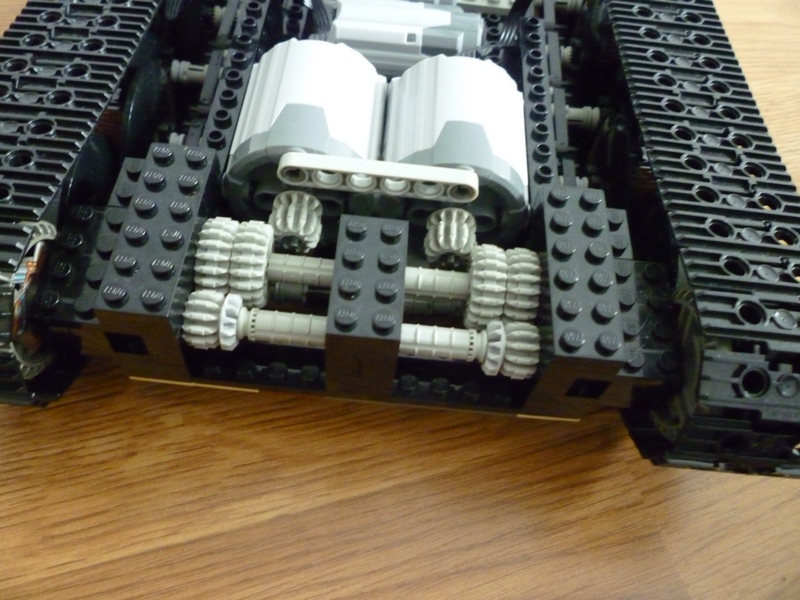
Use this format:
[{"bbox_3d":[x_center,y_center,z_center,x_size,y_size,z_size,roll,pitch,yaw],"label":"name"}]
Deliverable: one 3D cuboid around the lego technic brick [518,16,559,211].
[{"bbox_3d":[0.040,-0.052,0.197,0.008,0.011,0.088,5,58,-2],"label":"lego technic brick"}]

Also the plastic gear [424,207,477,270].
[{"bbox_3d":[0.013,-0.016,0.172,0.014,0.014,0.008,5,58,-2],"label":"plastic gear"}]

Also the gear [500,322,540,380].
[{"bbox_3d":[0.027,0.012,0.156,0.008,0.014,0.014,5,58,-2],"label":"gear"}]

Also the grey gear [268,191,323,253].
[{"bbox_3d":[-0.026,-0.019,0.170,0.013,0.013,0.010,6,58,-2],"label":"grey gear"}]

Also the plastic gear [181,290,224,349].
[{"bbox_3d":[-0.044,0.004,0.154,0.008,0.013,0.013,6,58,-2],"label":"plastic gear"}]

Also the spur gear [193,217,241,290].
[{"bbox_3d":[-0.043,-0.009,0.162,0.008,0.021,0.021,6,58,-2],"label":"spur gear"}]

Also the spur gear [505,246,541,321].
[{"bbox_3d":[0.029,-0.002,0.165,0.008,0.021,0.021,6,58,-2],"label":"spur gear"}]

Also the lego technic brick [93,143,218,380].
[{"bbox_3d":[-0.055,-0.010,0.162,0.016,0.032,0.048,6,58,-2],"label":"lego technic brick"}]

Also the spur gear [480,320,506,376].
[{"bbox_3d":[0.022,0.011,0.156,0.004,0.013,0.013,5,58,-2],"label":"spur gear"}]

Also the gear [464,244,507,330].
[{"bbox_3d":[0.021,-0.003,0.165,0.008,0.021,0.021,6,58,-2],"label":"gear"}]

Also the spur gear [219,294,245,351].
[{"bbox_3d":[-0.039,0.005,0.154,0.004,0.013,0.013,6,58,-2],"label":"spur gear"}]

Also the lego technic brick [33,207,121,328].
[{"bbox_3d":[-0.071,-0.008,0.152,0.016,0.005,0.032,5,58,-2],"label":"lego technic brick"}]

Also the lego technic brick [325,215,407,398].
[{"bbox_3d":[-0.008,0.002,0.159,0.016,0.030,0.032,5,58,-2],"label":"lego technic brick"}]

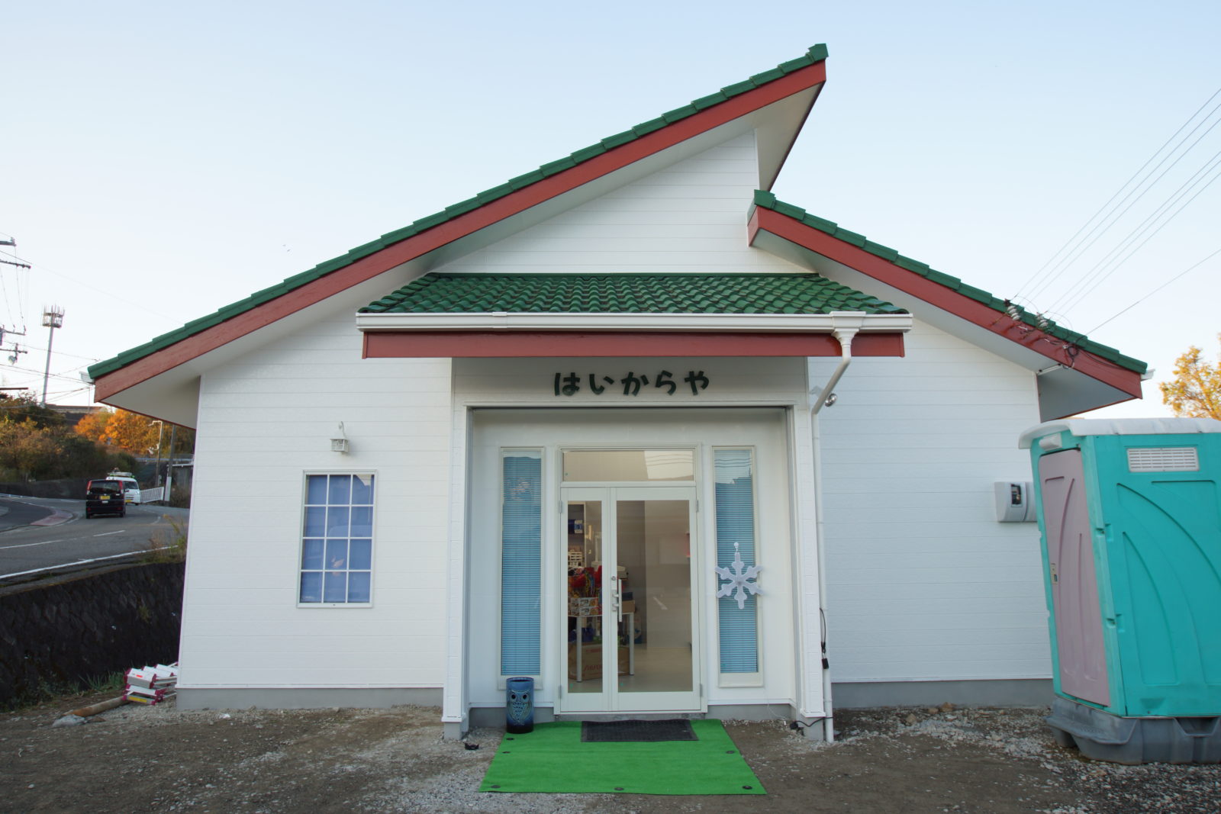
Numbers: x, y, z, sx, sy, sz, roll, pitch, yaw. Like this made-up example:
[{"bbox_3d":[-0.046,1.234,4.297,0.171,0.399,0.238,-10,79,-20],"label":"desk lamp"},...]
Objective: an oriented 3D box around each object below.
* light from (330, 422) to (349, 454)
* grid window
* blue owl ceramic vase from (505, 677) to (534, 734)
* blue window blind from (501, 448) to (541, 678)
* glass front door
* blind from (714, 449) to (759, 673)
[{"bbox_3d":[-2.670,0.309,7.461,0.153,0.299,0.240,0,-8,-1],"label":"light"},{"bbox_3d":[-2.722,1.317,7.483,0.719,1.307,0.080,0,-8,-1],"label":"grid window"},{"bbox_3d":[-0.738,2.453,6.132,0.226,0.392,0.226,0,-9,-2],"label":"blue owl ceramic vase"},{"bbox_3d":[-0.787,1.367,6.641,0.343,1.954,0.040,0,-8,-1],"label":"blue window blind"},{"bbox_3d":[0.168,1.665,6.550,1.201,1.912,0.070,0,-8,-1],"label":"glass front door"},{"bbox_3d":[1.124,1.355,6.676,0.334,1.952,0.040,0,-8,-1],"label":"blind"}]

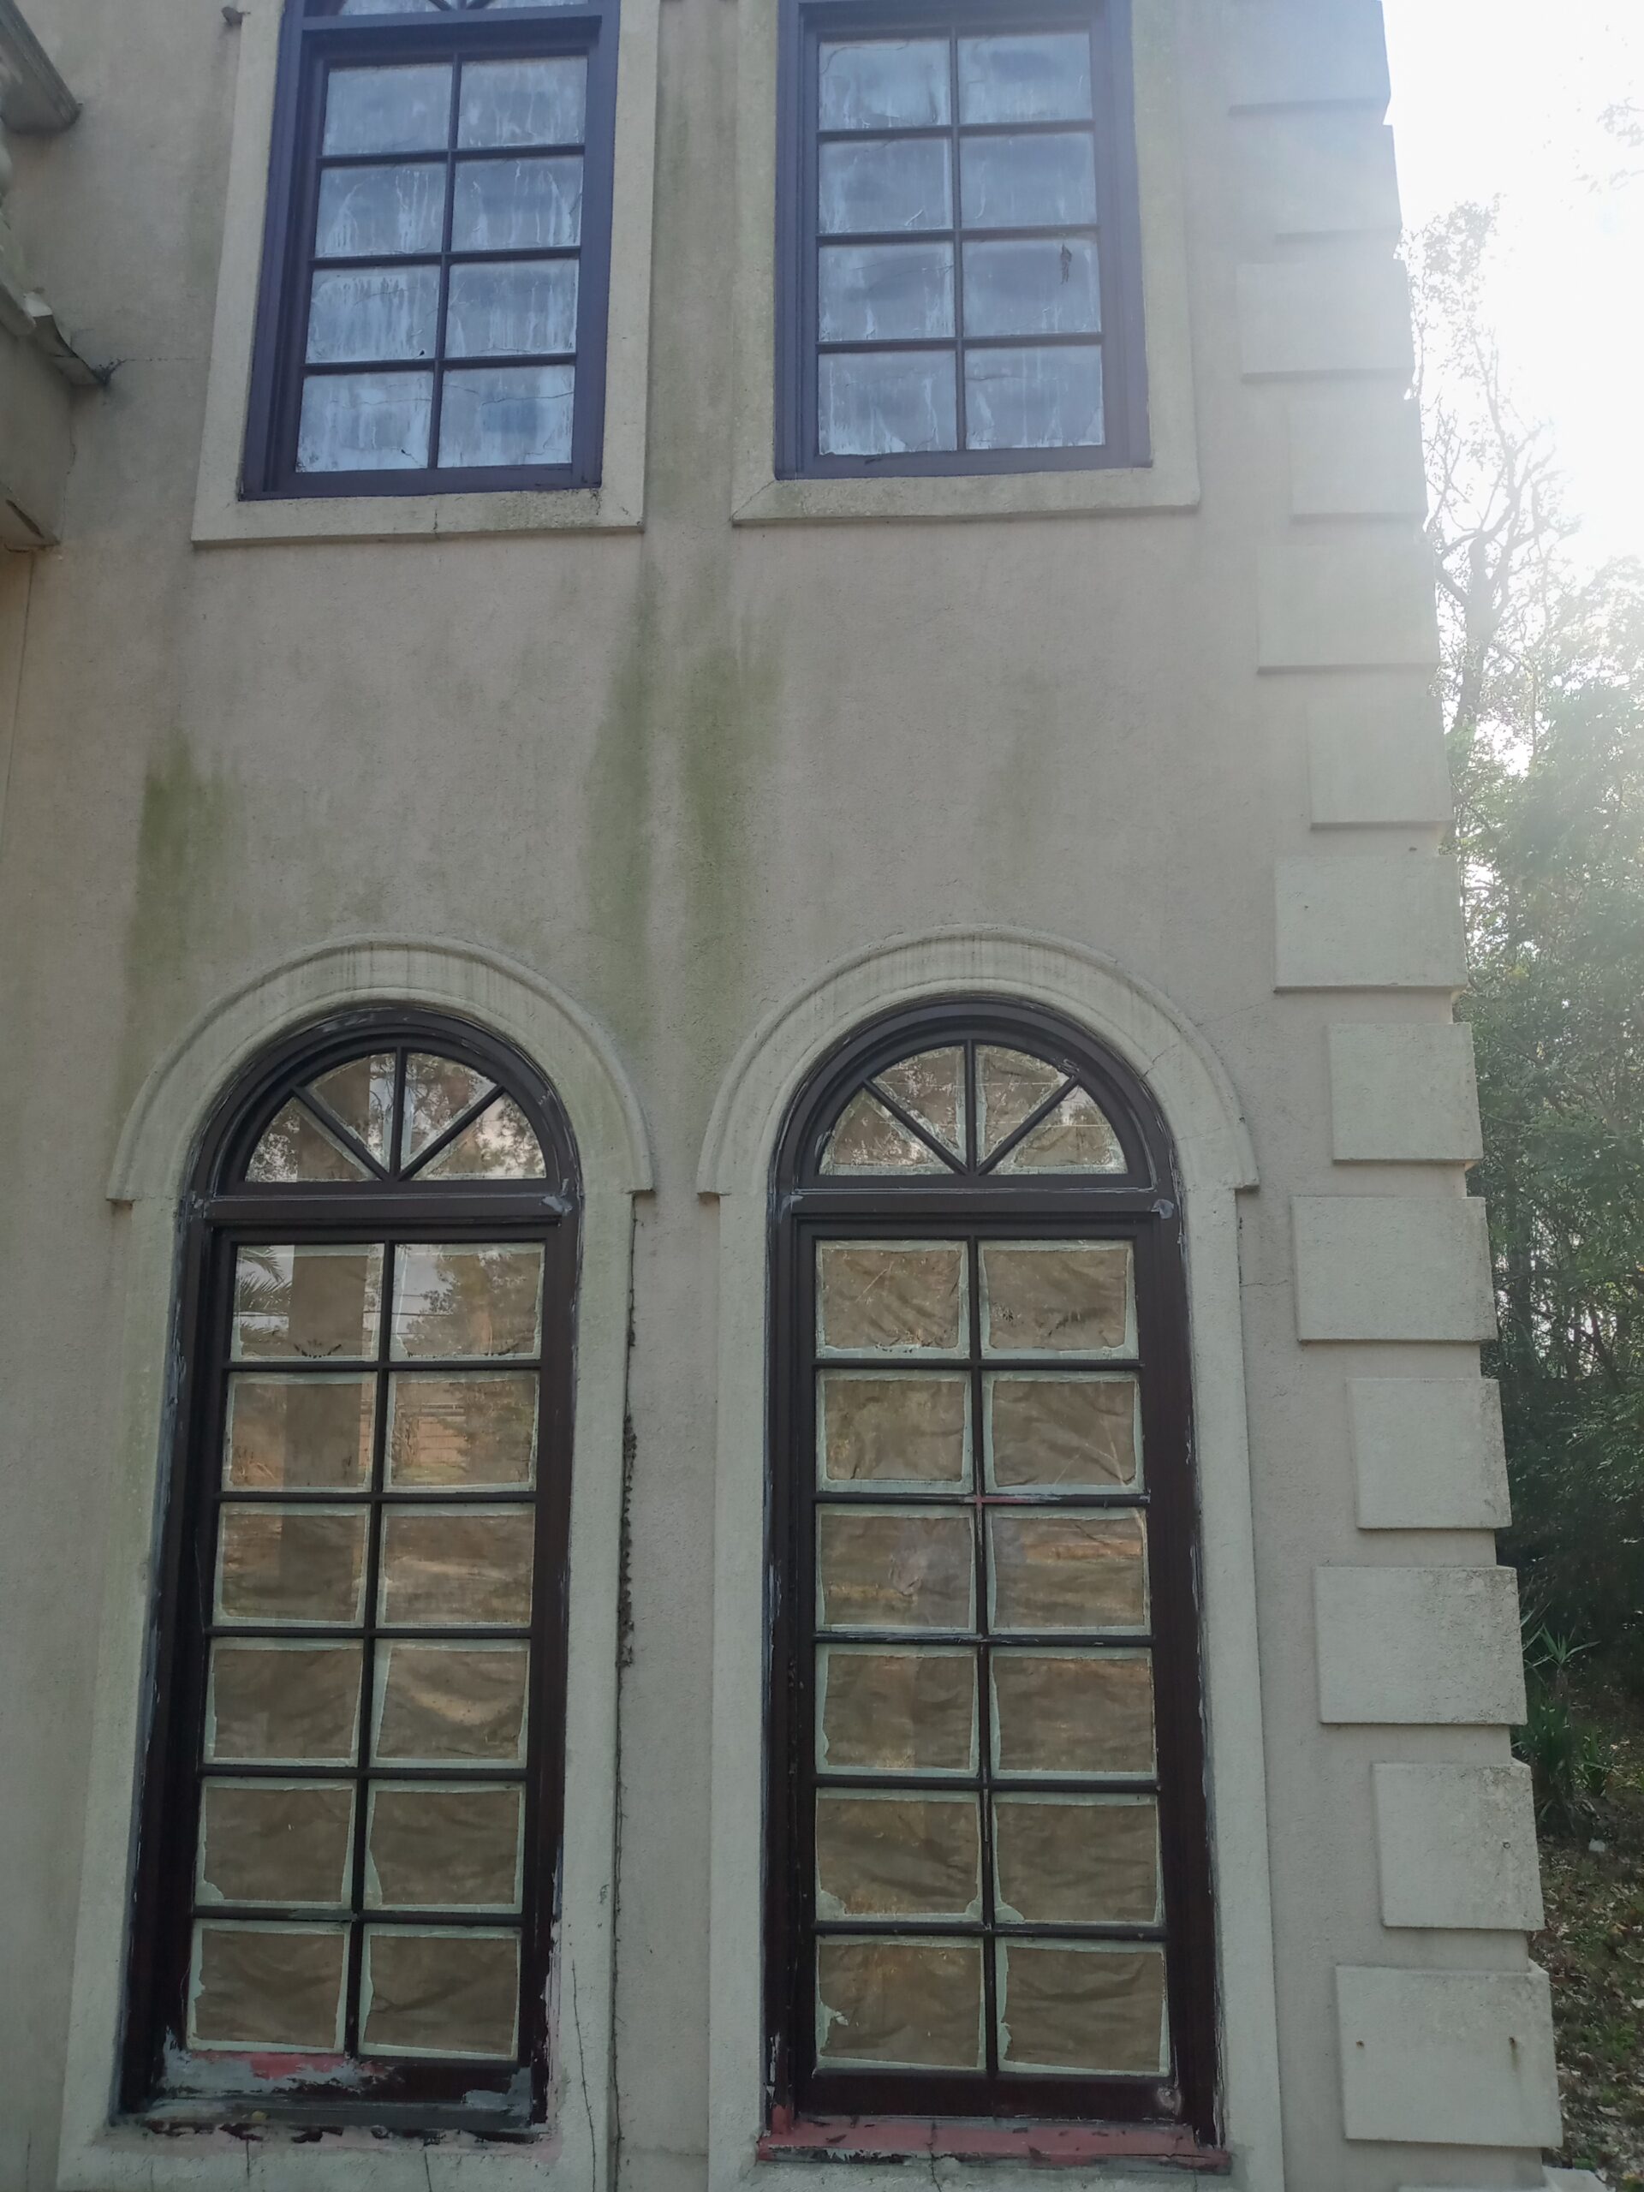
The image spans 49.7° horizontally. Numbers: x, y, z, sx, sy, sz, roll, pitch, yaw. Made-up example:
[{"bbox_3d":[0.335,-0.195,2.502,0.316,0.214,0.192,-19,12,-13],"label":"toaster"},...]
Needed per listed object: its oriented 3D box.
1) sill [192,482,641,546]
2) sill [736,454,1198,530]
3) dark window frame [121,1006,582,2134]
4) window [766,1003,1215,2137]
[{"bbox_3d":[-0.939,-1.349,4.188,1.072,0.117,0.110,-1,-11,4],"label":"sill"},{"bbox_3d":[0.325,-1.365,4.102,1.061,0.117,0.110,-1,-11,4],"label":"sill"},{"bbox_3d":[-0.962,0.931,3.797,0.875,2.266,0.120,-1,-11,4],"label":"dark window frame"},{"bbox_3d":[0.330,0.915,3.709,0.871,2.243,0.120,-1,-11,4],"label":"window"}]

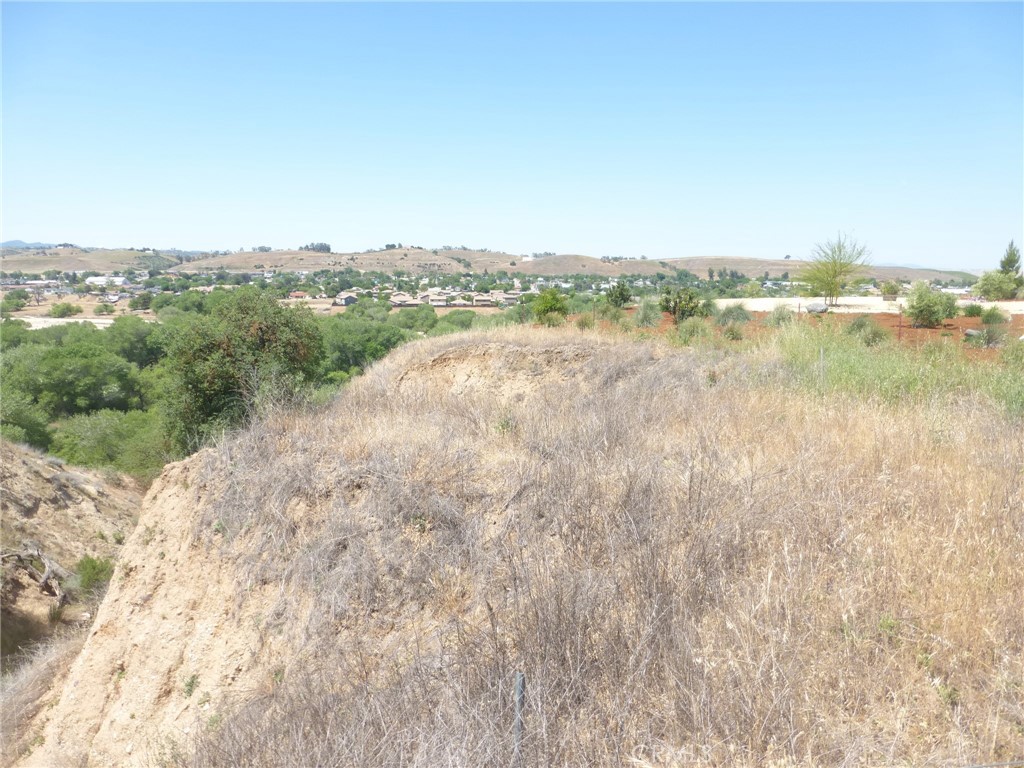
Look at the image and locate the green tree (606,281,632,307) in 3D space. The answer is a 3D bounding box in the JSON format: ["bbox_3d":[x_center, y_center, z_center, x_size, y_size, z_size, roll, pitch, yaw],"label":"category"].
[{"bbox_3d":[5.981,-4.979,39.500,1.450,1.560,1.330,0,10,0],"label":"green tree"}]

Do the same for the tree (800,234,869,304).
[{"bbox_3d":[18.821,-6.751,41.500,4.380,4.330,4.030,0,10,0],"label":"tree"}]

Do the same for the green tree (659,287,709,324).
[{"bbox_3d":[6.744,-3.131,28.500,1.650,1.570,1.510,0,10,0],"label":"green tree"}]

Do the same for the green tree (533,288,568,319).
[{"bbox_3d":[1.675,-3.372,30.500,1.500,1.460,1.380,0,10,0],"label":"green tree"}]

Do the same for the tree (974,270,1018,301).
[{"bbox_3d":[30.708,-6.211,45.000,2.790,1.960,2.570,0,10,0],"label":"tree"}]

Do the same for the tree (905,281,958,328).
[{"bbox_3d":[15.657,-2.967,26.500,2.090,1.790,1.920,0,10,0],"label":"tree"}]

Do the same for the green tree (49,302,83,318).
[{"bbox_3d":[-176.085,-28.986,280.000,13.410,6.310,12.340,0,10,0],"label":"green tree"}]

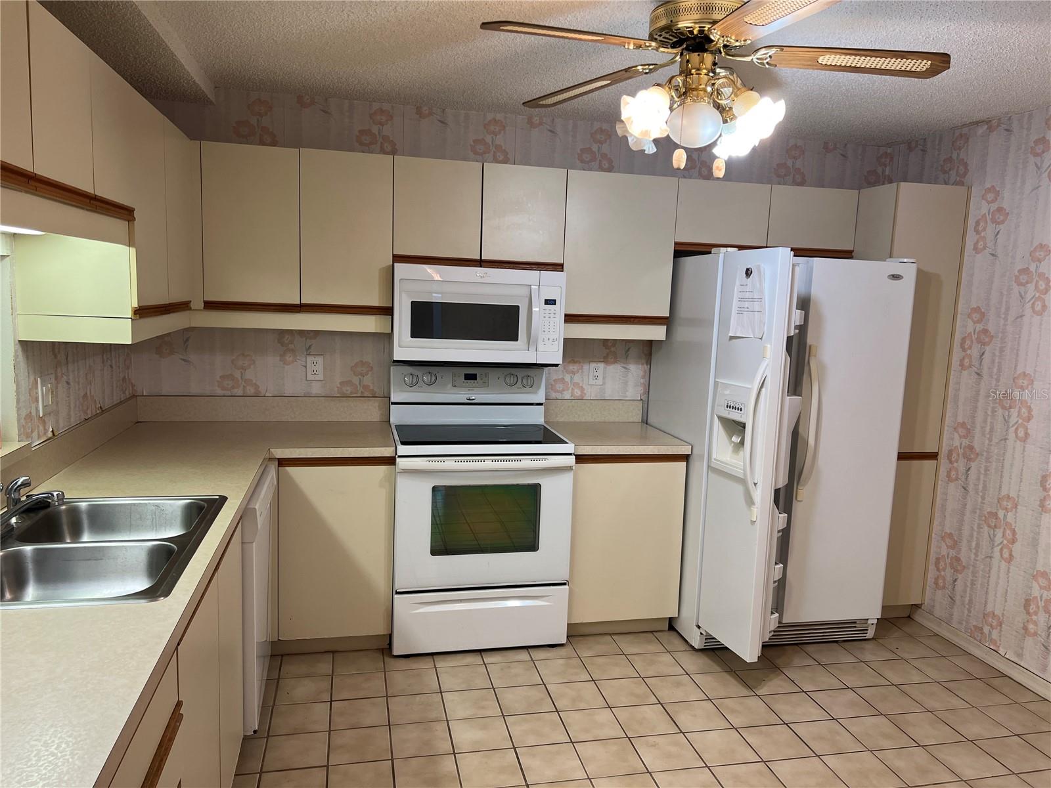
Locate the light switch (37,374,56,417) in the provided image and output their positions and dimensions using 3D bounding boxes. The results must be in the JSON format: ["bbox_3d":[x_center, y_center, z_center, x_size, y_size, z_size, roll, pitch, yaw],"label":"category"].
[{"bbox_3d":[-1.553,0.002,2.567,0.011,0.118,0.116,0,8,-12],"label":"light switch"}]

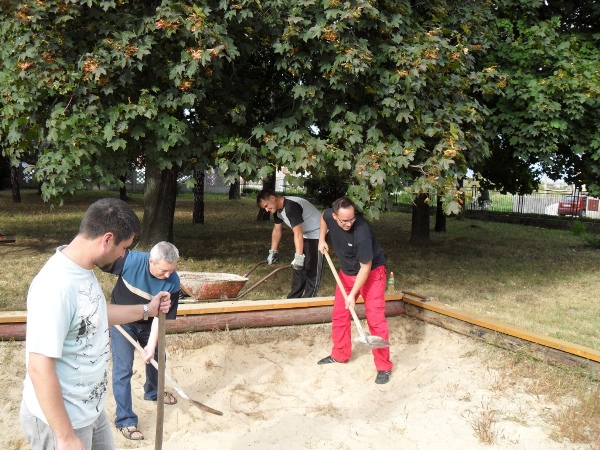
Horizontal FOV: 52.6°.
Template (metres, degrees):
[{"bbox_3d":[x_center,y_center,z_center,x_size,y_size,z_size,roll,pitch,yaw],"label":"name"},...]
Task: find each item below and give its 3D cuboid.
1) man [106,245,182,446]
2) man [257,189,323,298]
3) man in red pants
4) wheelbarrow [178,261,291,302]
[{"bbox_3d":[-1.090,0.730,4.150,0.600,1.290,0.700,0,4,-27],"label":"man"},{"bbox_3d":[-0.120,0.300,7.250,0.680,1.450,0.560,0,4,-26],"label":"man"},{"bbox_3d":[0.455,0.530,5.200,0.640,1.530,0.720,2,4,14],"label":"man in red pants"},{"bbox_3d":[-0.870,0.700,6.900,1.500,0.580,0.620,0,4,-25],"label":"wheelbarrow"}]

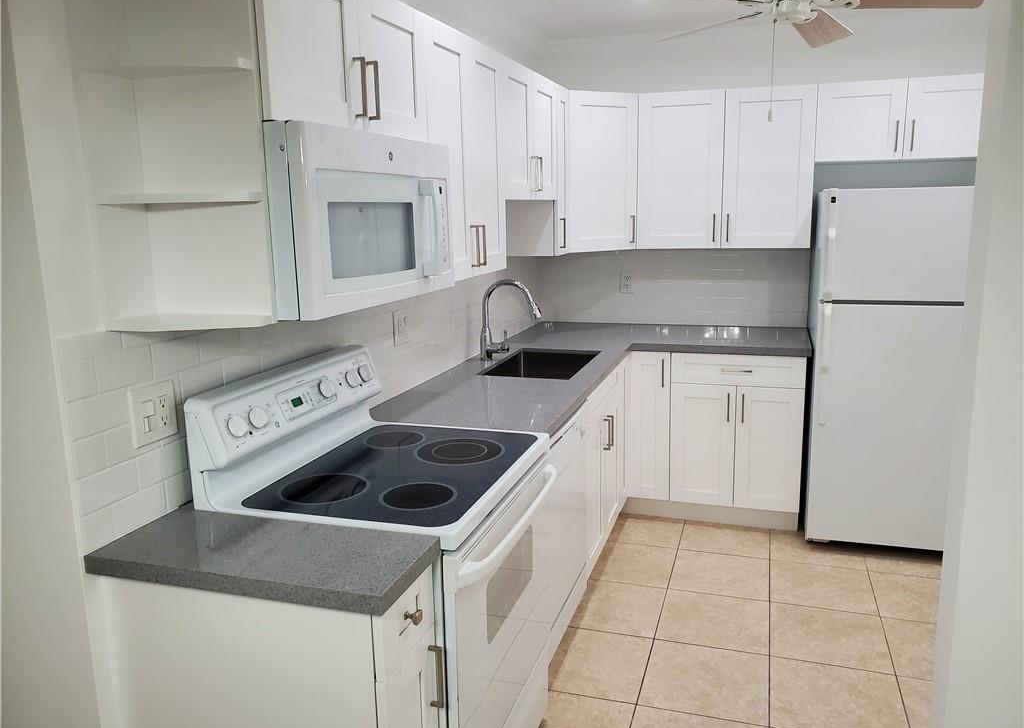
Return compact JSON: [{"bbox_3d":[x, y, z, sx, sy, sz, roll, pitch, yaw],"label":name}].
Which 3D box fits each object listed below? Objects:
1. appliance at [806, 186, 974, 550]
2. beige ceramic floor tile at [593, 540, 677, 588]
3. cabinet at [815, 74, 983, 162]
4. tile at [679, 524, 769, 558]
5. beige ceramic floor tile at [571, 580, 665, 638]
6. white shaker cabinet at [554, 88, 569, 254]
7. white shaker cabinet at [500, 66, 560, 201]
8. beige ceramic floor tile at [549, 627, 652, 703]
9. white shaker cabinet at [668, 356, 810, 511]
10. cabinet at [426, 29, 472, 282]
[{"bbox_3d":[1.806,0.005,3.630,0.727,1.636,0.729,2,12,18],"label":"appliance"},{"bbox_3d":[0.536,0.905,3.485,0.389,0.010,0.400,2,12,18],"label":"beige ceramic floor tile"},{"bbox_3d":[1.812,-1.128,3.592,0.748,0.343,0.340,2,12,18],"label":"cabinet"},{"bbox_3d":[1.038,0.843,3.727,0.405,0.010,0.402,2,12,18],"label":"tile"},{"bbox_3d":[0.410,0.983,3.111,0.389,0.010,0.399,2,12,18],"label":"beige ceramic floor tile"},{"bbox_3d":[0.074,-0.893,3.615,0.327,0.758,0.253,2,12,18],"label":"white shaker cabinet"},{"bbox_3d":[-0.072,-0.934,3.207,0.334,0.502,0.750,2,12,18],"label":"white shaker cabinet"},{"bbox_3d":[0.283,1.060,2.736,0.389,0.010,0.401,2,12,18],"label":"beige ceramic floor tile"},{"bbox_3d":[1.174,0.269,3.998,0.613,0.758,0.629,2,12,18],"label":"white shaker cabinet"},{"bbox_3d":[-0.344,-0.641,2.420,0.334,0.754,0.333,2,12,18],"label":"cabinet"}]

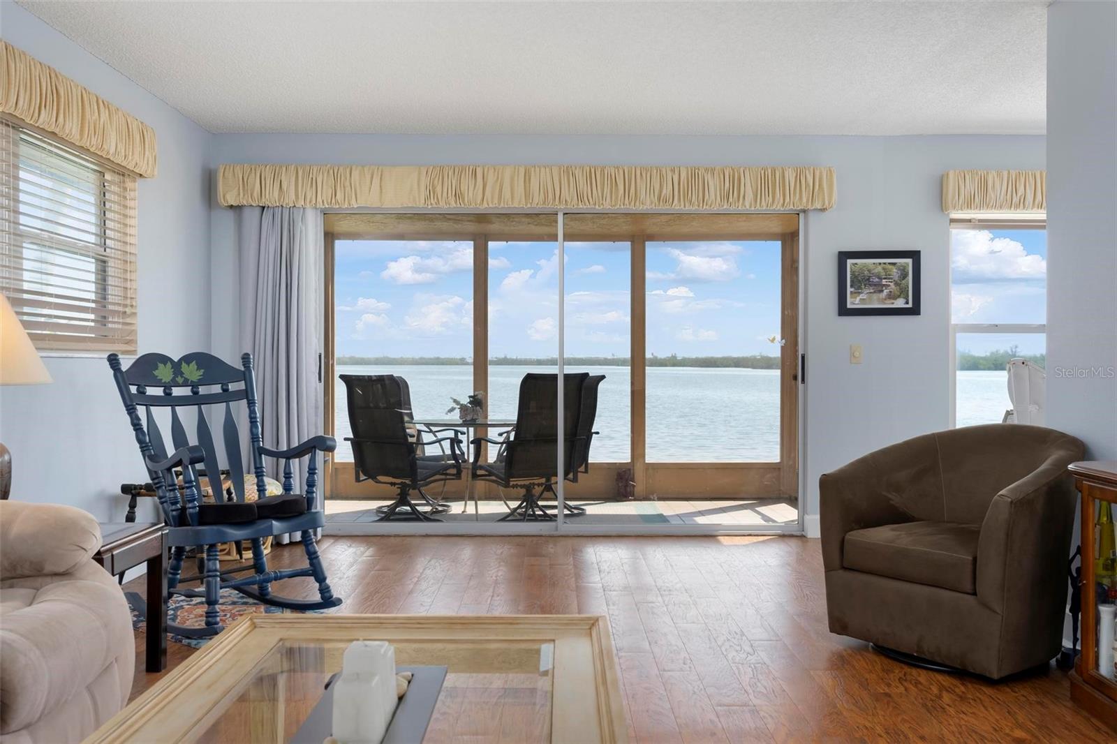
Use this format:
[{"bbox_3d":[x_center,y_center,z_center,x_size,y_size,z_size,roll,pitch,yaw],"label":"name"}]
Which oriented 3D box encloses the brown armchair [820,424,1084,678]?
[{"bbox_3d":[1.505,0.618,3.446,0.760,0.810,0.730,0,1,-37],"label":"brown armchair"}]

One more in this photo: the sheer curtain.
[{"bbox_3d":[-1.643,-0.056,5.470,0.490,2.080,0.130,0,1,0],"label":"sheer curtain"}]

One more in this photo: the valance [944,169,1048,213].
[{"bbox_3d":[2.815,-1.067,5.550,1.000,0.260,0.160,0,1,0],"label":"valance"}]

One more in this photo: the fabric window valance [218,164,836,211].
[{"bbox_3d":[-0.185,-1.091,5.550,3.650,0.265,0.160,0,1,0],"label":"fabric window valance"}]

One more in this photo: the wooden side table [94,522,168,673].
[{"bbox_3d":[-1.665,0.776,2.987,0.610,0.502,0.530,0,1,0],"label":"wooden side table"}]

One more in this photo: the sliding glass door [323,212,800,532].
[{"bbox_3d":[0.018,0.007,5.680,2.940,1.990,0.100,0,1,0],"label":"sliding glass door"}]

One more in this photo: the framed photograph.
[{"bbox_3d":[1.942,-0.536,5.630,0.497,0.395,0.028,0,1,0],"label":"framed photograph"}]

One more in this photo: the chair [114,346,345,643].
[{"bbox_3d":[-1.430,0.462,4.014,0.880,1.110,0.670,0,1,39],"label":"chair"}]

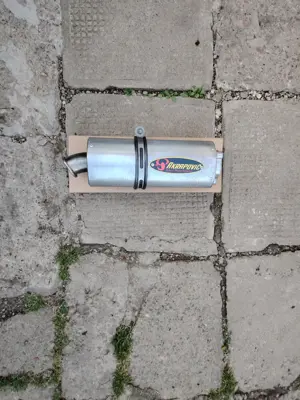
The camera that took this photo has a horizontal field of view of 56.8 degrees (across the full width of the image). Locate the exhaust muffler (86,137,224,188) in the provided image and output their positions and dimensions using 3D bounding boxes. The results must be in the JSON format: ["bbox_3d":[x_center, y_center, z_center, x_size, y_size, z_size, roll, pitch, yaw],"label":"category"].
[{"bbox_3d":[0.014,-0.107,0.795,0.390,0.106,0.150,1,88,0],"label":"exhaust muffler"}]

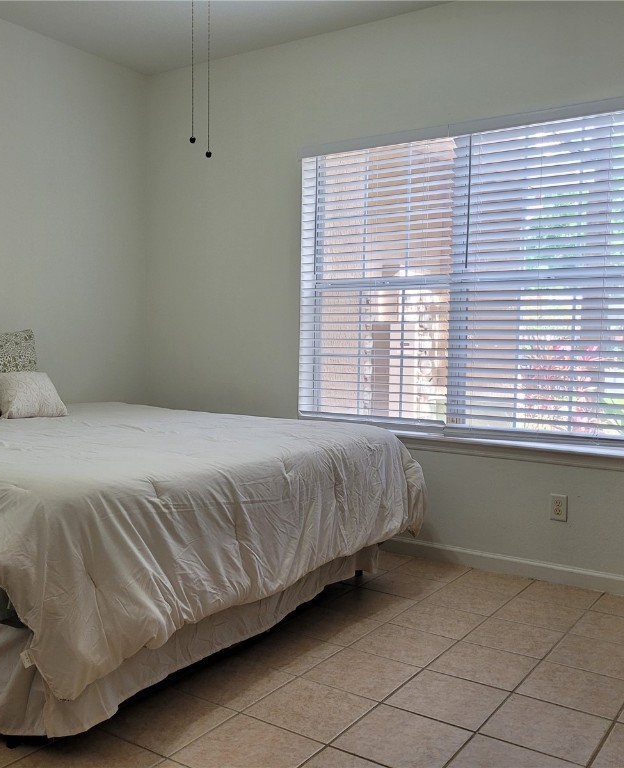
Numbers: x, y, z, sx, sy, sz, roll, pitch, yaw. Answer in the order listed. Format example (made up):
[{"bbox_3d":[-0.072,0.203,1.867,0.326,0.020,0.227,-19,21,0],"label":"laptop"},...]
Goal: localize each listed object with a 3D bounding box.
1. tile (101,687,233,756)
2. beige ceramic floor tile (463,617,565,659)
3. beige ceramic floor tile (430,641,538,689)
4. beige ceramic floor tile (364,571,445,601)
[{"bbox_3d":[-0.424,0.975,2.224,0.302,0.010,0.302,3,4,33],"label":"tile"},{"bbox_3d":[0.755,0.953,2.876,0.299,0.012,0.299,3,4,33],"label":"beige ceramic floor tile"},{"bbox_3d":[0.596,0.974,2.654,0.302,0.010,0.302,3,4,33],"label":"beige ceramic floor tile"},{"bbox_3d":[0.422,0.924,3.503,0.302,0.010,0.302,3,4,33],"label":"beige ceramic floor tile"}]

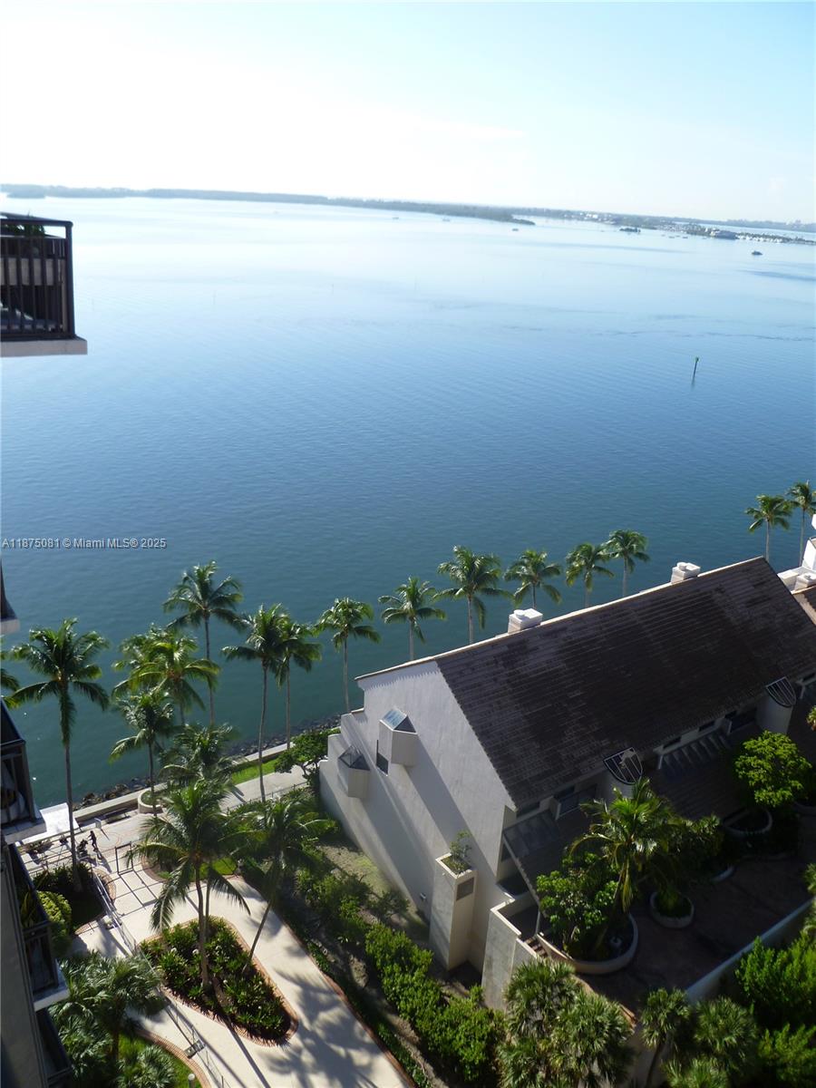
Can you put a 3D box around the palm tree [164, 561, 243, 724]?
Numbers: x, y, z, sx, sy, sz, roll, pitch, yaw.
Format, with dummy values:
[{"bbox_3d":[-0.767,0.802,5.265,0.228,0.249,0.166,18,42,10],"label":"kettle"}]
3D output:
[{"bbox_3d":[-14.860,10.284,65.232,5.740,18.560,5.740,3,21,0],"label":"palm tree"}]

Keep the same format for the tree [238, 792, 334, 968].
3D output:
[{"bbox_3d":[-7.449,19.795,51.986,5.890,11.020,5.890,3,21,0],"label":"tree"}]

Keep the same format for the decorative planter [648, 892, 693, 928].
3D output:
[{"bbox_3d":[15.419,21.278,51.422,2.600,0.740,2.600,3,21,0],"label":"decorative planter"}]

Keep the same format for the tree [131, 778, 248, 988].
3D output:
[{"bbox_3d":[-11.549,18.826,47.881,6.180,13.570,6.180,3,21,0],"label":"tree"}]

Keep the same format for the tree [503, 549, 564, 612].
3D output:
[{"bbox_3d":[11.630,7.121,84.063,5.450,13.200,5.450,3,21,0],"label":"tree"}]

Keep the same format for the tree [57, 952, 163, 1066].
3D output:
[{"bbox_3d":[-14.810,23.484,44.120,5.290,7.310,5.290,3,21,0],"label":"tree"}]

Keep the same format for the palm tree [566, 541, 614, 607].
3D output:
[{"bbox_3d":[17.391,5.958,86.567,4.730,12.200,4.730,3,21,0],"label":"palm tree"}]

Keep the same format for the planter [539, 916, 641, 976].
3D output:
[{"bbox_3d":[10.088,21.792,49.408,5.400,0.780,5.200,3,21,0],"label":"planter"}]

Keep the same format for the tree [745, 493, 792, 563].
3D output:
[{"bbox_3d":[42.107,0.750,104.682,5.520,12.880,5.520,3,21,0],"label":"tree"}]

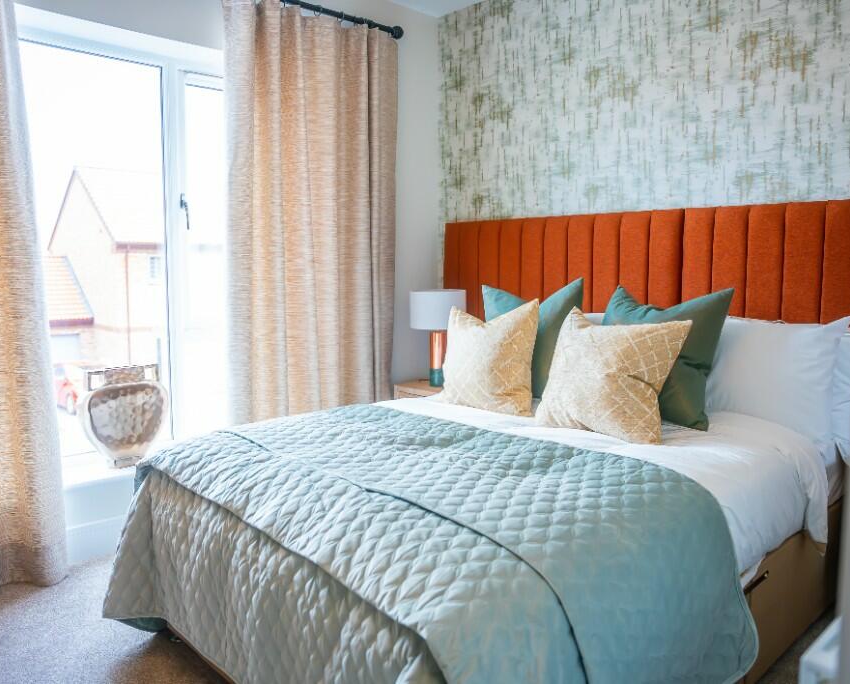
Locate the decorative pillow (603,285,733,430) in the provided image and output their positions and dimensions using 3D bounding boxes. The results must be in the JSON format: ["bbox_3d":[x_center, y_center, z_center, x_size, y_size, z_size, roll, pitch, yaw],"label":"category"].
[{"bbox_3d":[0.762,0.032,2.213,0.150,0.440,0.440,17,-5,-35],"label":"decorative pillow"}]

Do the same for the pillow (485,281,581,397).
[{"bbox_3d":[0.367,-0.011,2.558,0.150,0.450,0.450,22,-14,-42],"label":"pillow"}]

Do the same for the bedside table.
[{"bbox_3d":[0.145,0.490,3.297,0.430,0.560,0.400,6,9,44],"label":"bedside table"}]

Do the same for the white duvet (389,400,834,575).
[{"bbox_3d":[0.243,0.396,2.032,1.470,0.340,1.400,6,9,44],"label":"white duvet"}]

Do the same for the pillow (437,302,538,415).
[{"bbox_3d":[0.230,0.039,2.402,0.150,0.410,0.420,13,-7,-40],"label":"pillow"}]

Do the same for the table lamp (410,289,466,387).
[{"bbox_3d":[0.065,-0.018,3.302,0.275,0.475,0.275,0,6,0],"label":"table lamp"}]

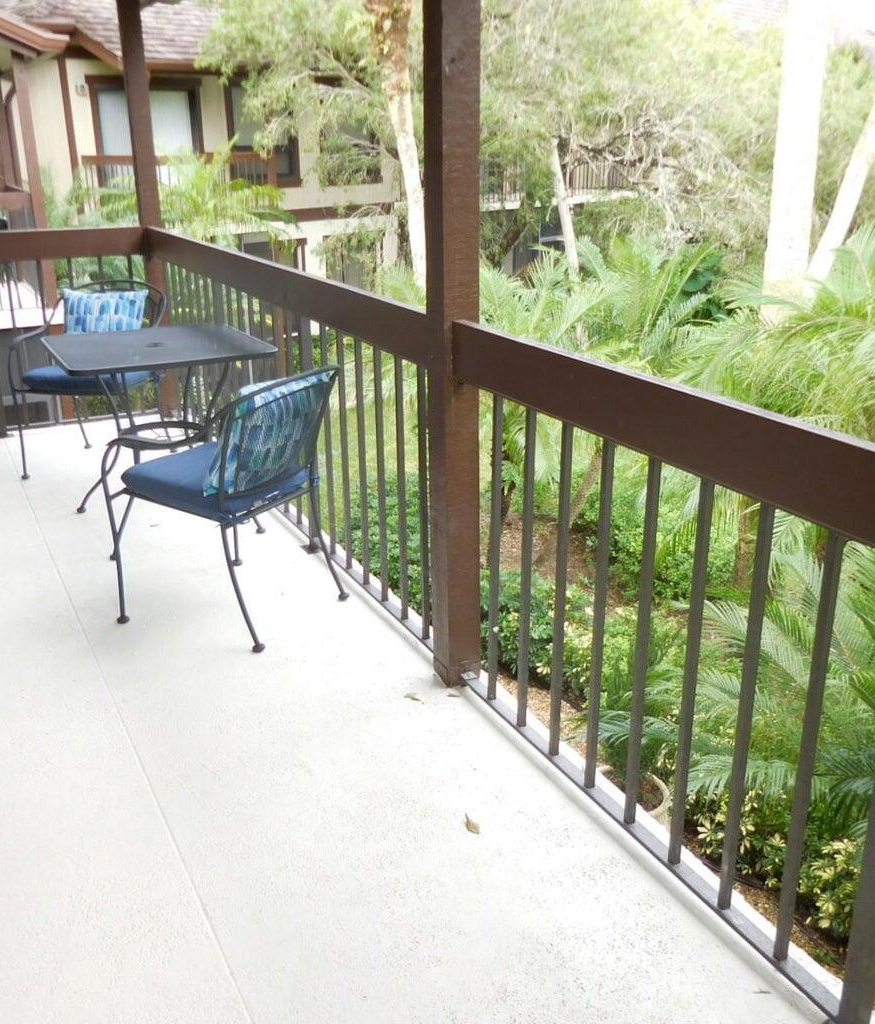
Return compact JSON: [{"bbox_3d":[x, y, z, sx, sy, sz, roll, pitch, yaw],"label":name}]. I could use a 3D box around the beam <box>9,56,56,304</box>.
[{"bbox_3d":[-3.664,-2.913,8.940,0.110,2.153,0.110,-11,22,-25],"label":"beam"}]

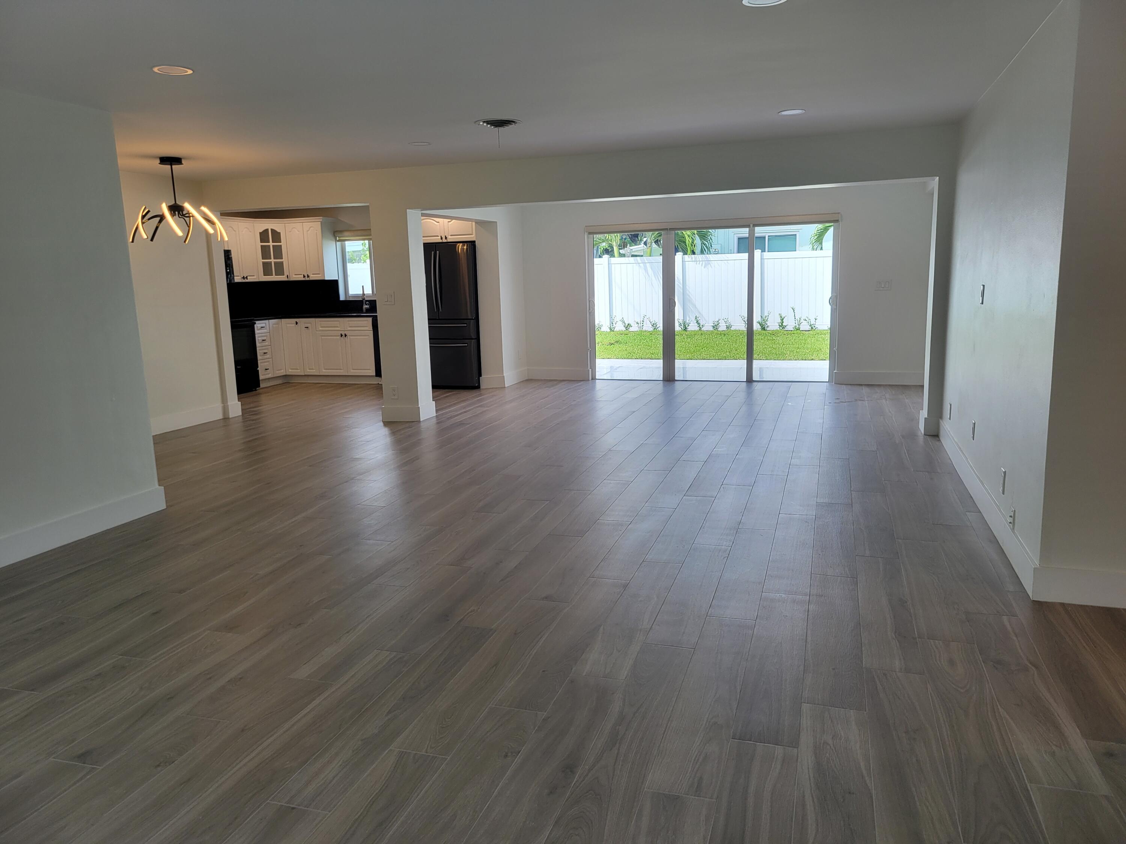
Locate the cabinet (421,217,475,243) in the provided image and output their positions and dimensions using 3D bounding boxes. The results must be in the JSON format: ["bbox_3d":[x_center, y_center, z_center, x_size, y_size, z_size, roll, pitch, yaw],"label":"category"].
[{"bbox_3d":[-1.380,-2.447,10.784,0.910,0.311,0.679,2,11,18],"label":"cabinet"}]

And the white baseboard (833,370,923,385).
[{"bbox_3d":[3.782,-0.521,9.917,1.113,0.155,0.020,2,11,18],"label":"white baseboard"}]

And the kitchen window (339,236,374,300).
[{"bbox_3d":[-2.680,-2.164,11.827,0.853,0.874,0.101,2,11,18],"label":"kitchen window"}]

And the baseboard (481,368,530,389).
[{"bbox_3d":[-0.754,-0.577,10.971,0.340,0.155,0.795,2,11,18],"label":"baseboard"}]

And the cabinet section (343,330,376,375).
[{"bbox_3d":[-2.611,-0.948,11.460,0.418,0.588,0.500,1,11,18],"label":"cabinet section"}]

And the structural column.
[{"bbox_3d":[-1.577,-1.053,8.352,0.412,2.074,0.361,2,11,18],"label":"structural column"}]

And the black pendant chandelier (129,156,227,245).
[{"bbox_3d":[-3.244,-1.852,7.077,0.744,0.686,0.744,2,11,18],"label":"black pendant chandelier"}]

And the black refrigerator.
[{"bbox_3d":[-1.392,-1.370,10.862,0.910,1.792,0.867,2,11,18],"label":"black refrigerator"}]

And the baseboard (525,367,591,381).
[{"bbox_3d":[-0.053,-0.629,11.146,0.903,0.155,0.020,2,11,18],"label":"baseboard"}]

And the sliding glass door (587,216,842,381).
[{"bbox_3d":[1.797,-1.459,10.440,3.006,1.929,0.123,2,11,18],"label":"sliding glass door"}]

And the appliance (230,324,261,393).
[{"bbox_3d":[-4.387,-0.810,10.718,0.679,0.918,0.760,2,11,18],"label":"appliance"}]

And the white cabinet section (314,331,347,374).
[{"bbox_3d":[-3.013,-0.958,11.588,0.425,0.588,0.500,1,11,18],"label":"white cabinet section"}]

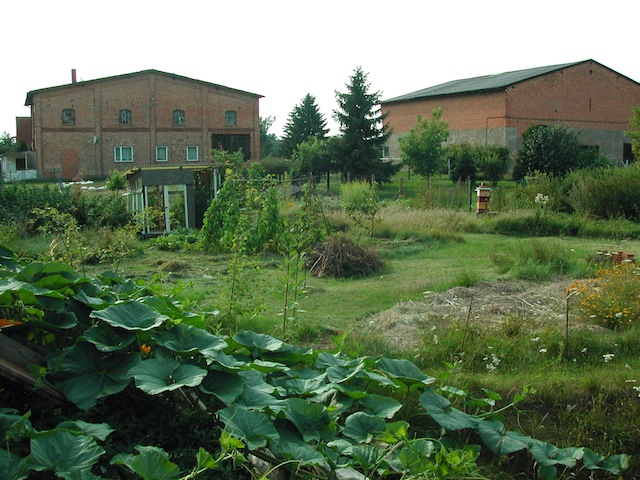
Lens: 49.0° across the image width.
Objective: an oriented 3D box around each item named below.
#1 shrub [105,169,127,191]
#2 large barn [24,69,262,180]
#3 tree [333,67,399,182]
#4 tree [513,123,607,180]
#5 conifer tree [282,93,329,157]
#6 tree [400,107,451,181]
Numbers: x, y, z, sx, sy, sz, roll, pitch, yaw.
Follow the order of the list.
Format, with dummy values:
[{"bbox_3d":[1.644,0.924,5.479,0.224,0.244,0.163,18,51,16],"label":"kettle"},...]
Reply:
[{"bbox_3d":[-11.891,-3.517,40.855,1.279,1.275,1.215,-2,7,-16],"label":"shrub"},{"bbox_3d":[-17.001,-10.691,66.761,19.921,9.034,15.000,-3,7,-24],"label":"large barn"},{"bbox_3d":[3.071,-7.725,47.427,4.455,7.803,4.455,0,7,4],"label":"tree"},{"bbox_3d":[16.918,-6.224,49.631,6.640,4.102,5.644,2,7,19],"label":"tree"},{"bbox_3d":[-1.528,-10.571,69.240,4.927,7.408,4.927,-1,7,-1],"label":"conifer tree"},{"bbox_3d":[7.077,-6.419,47.584,3.522,4.901,3.522,0,7,8],"label":"tree"}]

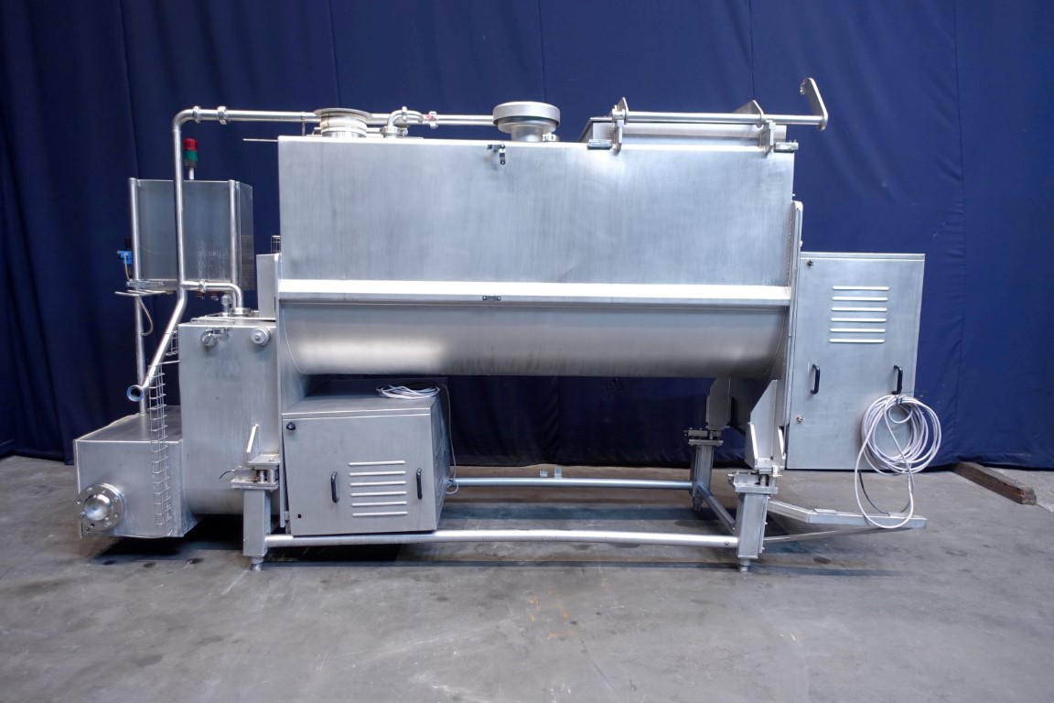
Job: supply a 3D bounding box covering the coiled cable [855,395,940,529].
[{"bbox_3d":[1.865,0.547,3.550,0.440,0.660,0.190,0,6,-2],"label":"coiled cable"}]

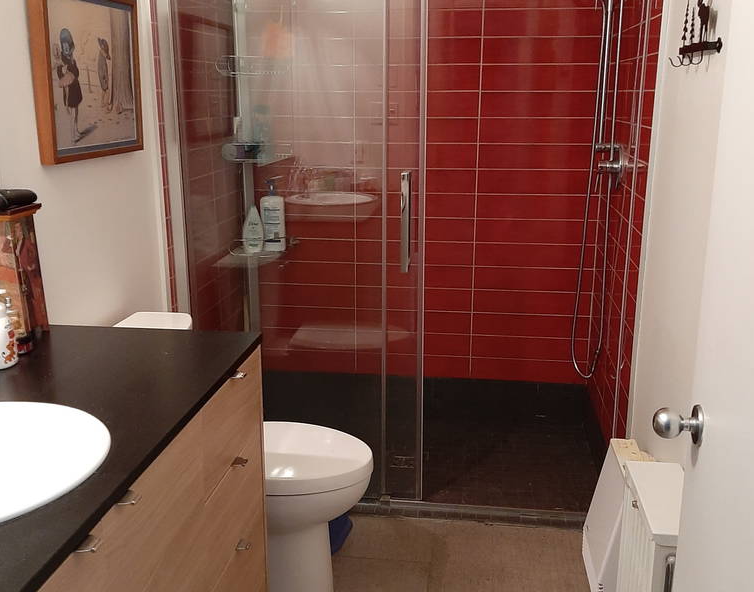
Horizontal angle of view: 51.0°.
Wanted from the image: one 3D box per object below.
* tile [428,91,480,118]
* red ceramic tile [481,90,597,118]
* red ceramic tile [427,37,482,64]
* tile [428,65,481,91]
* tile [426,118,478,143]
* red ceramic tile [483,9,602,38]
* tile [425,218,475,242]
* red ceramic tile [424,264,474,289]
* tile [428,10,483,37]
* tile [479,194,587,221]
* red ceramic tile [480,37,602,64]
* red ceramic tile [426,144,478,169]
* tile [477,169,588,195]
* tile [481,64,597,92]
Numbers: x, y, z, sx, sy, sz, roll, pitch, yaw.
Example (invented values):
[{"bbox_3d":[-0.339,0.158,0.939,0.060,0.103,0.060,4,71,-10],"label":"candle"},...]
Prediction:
[{"bbox_3d":[0.162,-0.775,3.205,0.505,0.100,0.010,2,16,7],"label":"tile"},{"bbox_3d":[0.659,-0.760,3.147,0.500,0.100,0.009,2,16,6],"label":"red ceramic tile"},{"bbox_3d":[0.159,-0.972,3.141,0.500,0.100,0.009,2,16,6],"label":"red ceramic tile"},{"bbox_3d":[0.162,-0.874,3.176,0.505,0.100,0.010,2,16,7],"label":"tile"},{"bbox_3d":[0.162,-0.677,3.234,0.505,0.100,0.010,2,16,7],"label":"tile"},{"bbox_3d":[0.662,-1.053,3.059,0.498,0.100,0.010,2,16,7],"label":"red ceramic tile"},{"bbox_3d":[0.159,-0.283,3.339,0.500,0.100,0.009,2,16,6],"label":"tile"},{"bbox_3d":[0.162,-0.086,3.405,0.505,0.100,0.010,2,16,7],"label":"red ceramic tile"},{"bbox_3d":[0.159,-1.071,3.113,0.500,0.100,0.009,2,16,6],"label":"tile"},{"bbox_3d":[0.661,-0.364,3.259,0.498,0.100,0.010,2,16,7],"label":"tile"},{"bbox_3d":[0.659,-0.957,3.091,0.500,0.100,0.009,2,16,6],"label":"red ceramic tile"},{"bbox_3d":[0.162,-0.578,3.262,0.505,0.100,0.010,2,16,7],"label":"red ceramic tile"},{"bbox_3d":[0.659,-0.465,3.232,0.500,0.100,0.009,2,16,6],"label":"tile"},{"bbox_3d":[0.659,-0.859,3.119,0.500,0.100,0.009,2,16,6],"label":"tile"}]

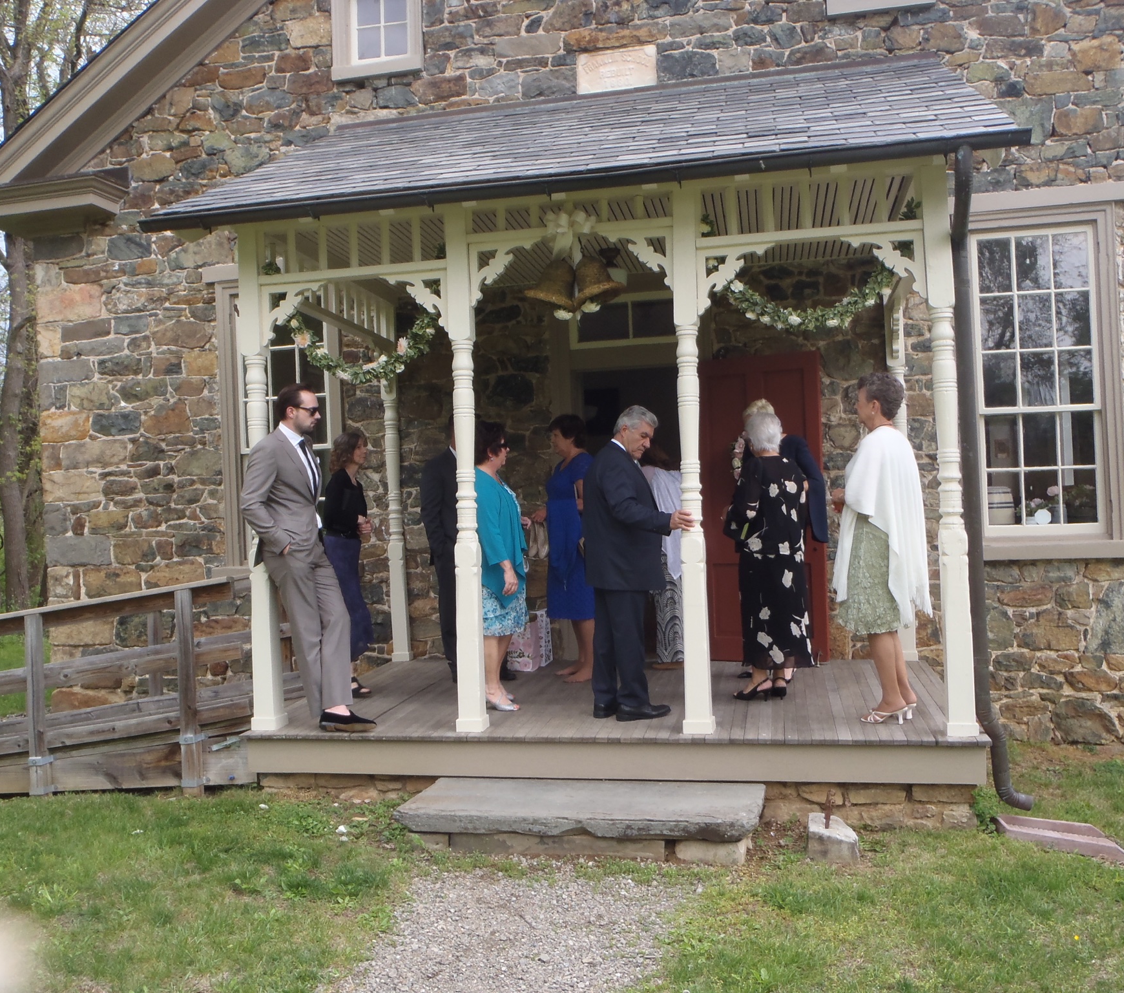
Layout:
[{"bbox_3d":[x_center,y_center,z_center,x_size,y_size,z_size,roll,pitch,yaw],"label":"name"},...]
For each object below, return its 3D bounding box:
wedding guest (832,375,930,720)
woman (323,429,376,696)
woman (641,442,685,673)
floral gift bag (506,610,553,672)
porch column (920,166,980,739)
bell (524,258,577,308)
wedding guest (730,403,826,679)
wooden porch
[{"bbox_3d":[1.590,0.257,5.337,0.460,1.720,0.480,-3,-2,28],"label":"wedding guest"},{"bbox_3d":[-1.323,0.409,6.668,0.310,1.647,0.430,-2,0,8],"label":"woman"},{"bbox_3d":[0.748,0.402,7.504,0.440,1.570,0.460,-3,-1,34],"label":"woman"},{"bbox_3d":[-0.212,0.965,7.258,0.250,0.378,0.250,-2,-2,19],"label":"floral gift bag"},{"bbox_3d":[1.826,-0.227,5.072,0.141,2.686,0.141,-2,-1,12],"label":"porch column"},{"bbox_3d":[-0.053,-1.080,5.457,0.265,0.245,0.265,19,11,0],"label":"bell"},{"bbox_3d":[1.313,0.252,6.459,0.550,1.698,0.450,-3,-2,25],"label":"wedding guest"},{"bbox_3d":[0.349,1.280,6.377,3.754,0.240,2.252,-2,0,11],"label":"wooden porch"}]

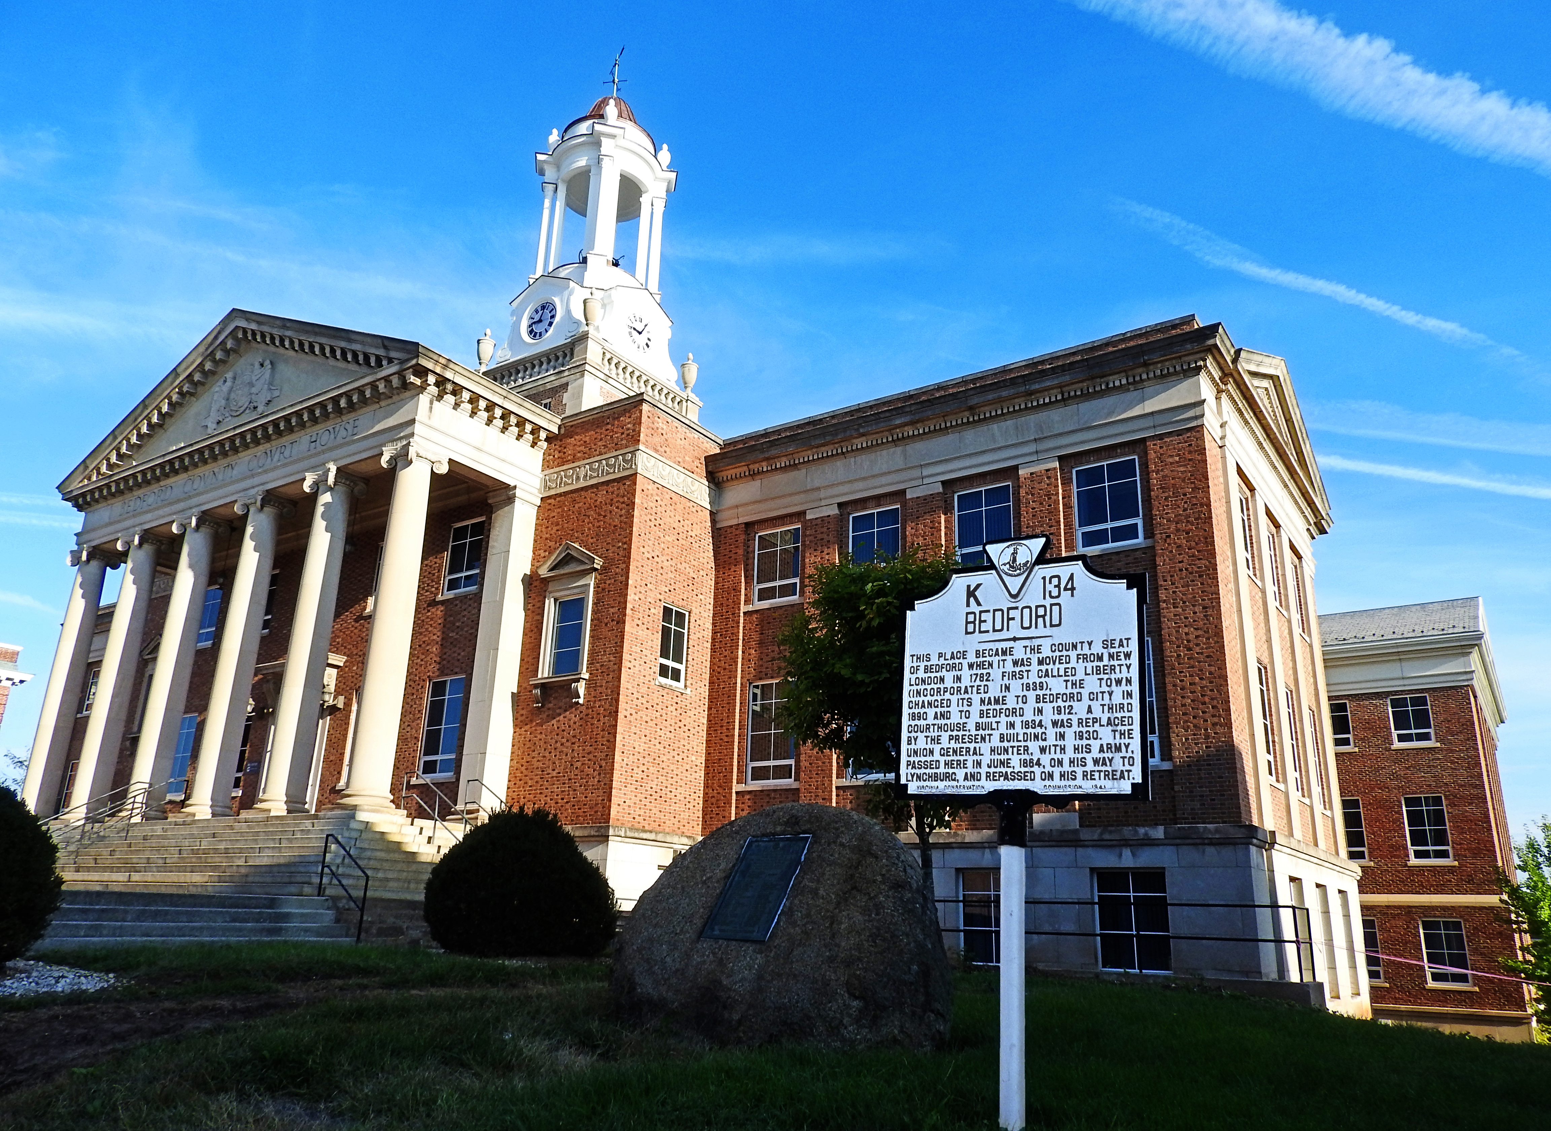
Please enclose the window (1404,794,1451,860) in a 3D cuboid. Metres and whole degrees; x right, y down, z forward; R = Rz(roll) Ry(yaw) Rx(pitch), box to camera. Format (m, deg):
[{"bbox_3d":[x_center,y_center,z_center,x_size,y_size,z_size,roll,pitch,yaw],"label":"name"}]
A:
[{"bbox_3d":[22.145,8.903,36.546,1.190,2.120,0.140,-10,-22,33],"label":"window"}]

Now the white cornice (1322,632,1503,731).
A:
[{"bbox_3d":[26.730,5.931,44.870,5.750,1.750,17.810,-10,-22,33],"label":"white cornice"}]

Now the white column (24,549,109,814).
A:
[{"bbox_3d":[-17.957,2.992,27.223,0.980,7.027,0.980,-10,-21,33],"label":"white column"}]

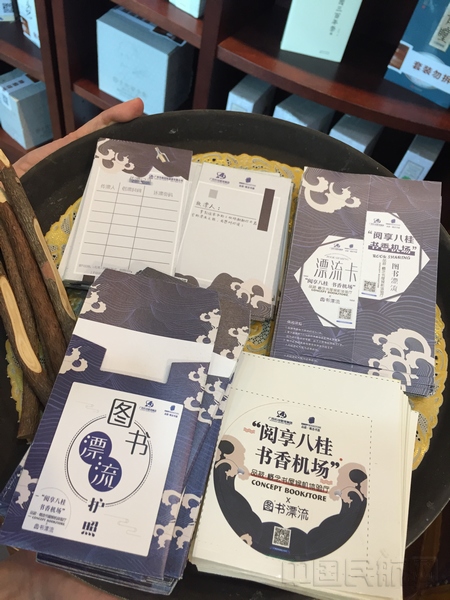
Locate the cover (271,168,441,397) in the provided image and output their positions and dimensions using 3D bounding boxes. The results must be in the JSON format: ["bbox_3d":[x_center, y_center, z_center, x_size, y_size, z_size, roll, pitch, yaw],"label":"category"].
[{"bbox_3d":[0.121,-0.027,0.446,0.128,0.018,0.199,9,65,9],"label":"cover"}]

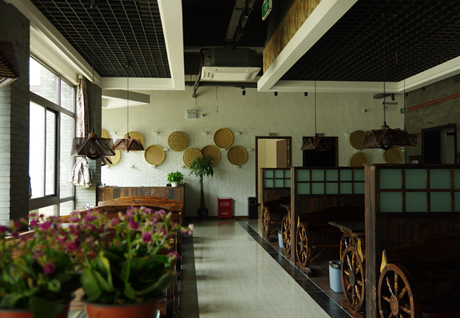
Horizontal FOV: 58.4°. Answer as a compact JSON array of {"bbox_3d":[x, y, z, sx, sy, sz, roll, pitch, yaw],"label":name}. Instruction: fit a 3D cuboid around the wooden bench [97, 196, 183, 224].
[{"bbox_3d":[-1.636,1.103,7.473,1.599,0.804,0.600,0,-2,-6],"label":"wooden bench"}]

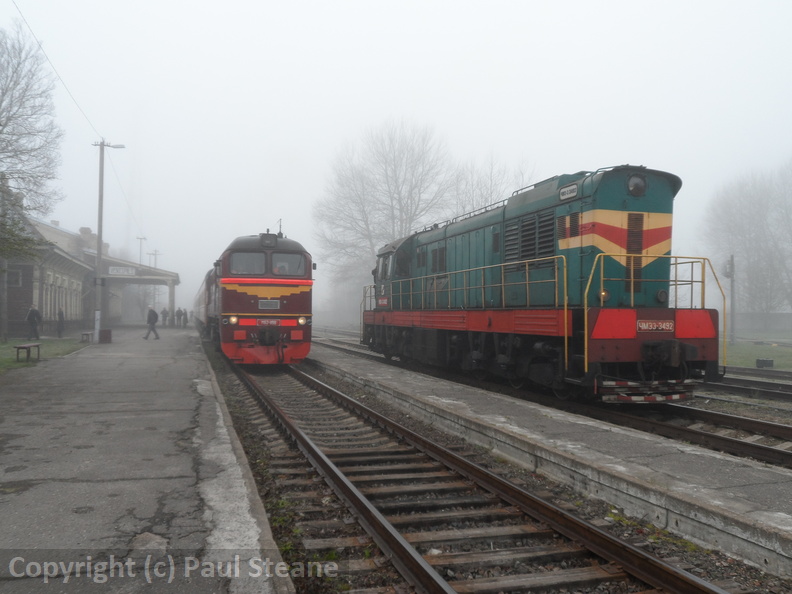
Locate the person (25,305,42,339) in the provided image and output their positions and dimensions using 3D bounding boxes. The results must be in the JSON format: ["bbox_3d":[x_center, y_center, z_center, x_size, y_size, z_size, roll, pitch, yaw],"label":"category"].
[{"bbox_3d":[-18.321,1.224,37.000,0.620,1.740,0.600,0,-2,37],"label":"person"}]

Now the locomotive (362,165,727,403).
[{"bbox_3d":[2.448,-0.065,21.354,3.120,4.600,17.200,1,-1,-17],"label":"locomotive"}]

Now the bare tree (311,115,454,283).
[{"bbox_3d":[-1.178,-7.327,75.000,14.200,21.500,13.500,0,-1,0],"label":"bare tree"}]

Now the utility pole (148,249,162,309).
[{"bbox_3d":[-25.602,-1.073,78.000,1.500,8.100,0.300,1,-1,-17],"label":"utility pole"}]

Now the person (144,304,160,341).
[{"bbox_3d":[-12.665,1.284,38.000,0.850,1.770,0.550,1,-1,-17],"label":"person"}]

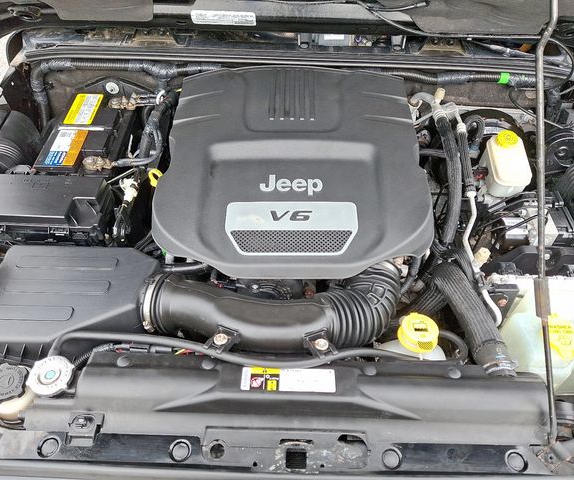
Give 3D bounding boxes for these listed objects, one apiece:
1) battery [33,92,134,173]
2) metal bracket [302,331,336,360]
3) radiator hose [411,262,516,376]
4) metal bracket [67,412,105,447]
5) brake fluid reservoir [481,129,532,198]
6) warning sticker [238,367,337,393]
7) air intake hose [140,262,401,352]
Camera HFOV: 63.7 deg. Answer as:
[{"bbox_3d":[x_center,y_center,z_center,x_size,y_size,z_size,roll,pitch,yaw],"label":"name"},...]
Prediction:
[{"bbox_3d":[-0.504,-0.223,1.246,0.174,0.190,0.312,1,50,0],"label":"battery"},{"bbox_3d":[0.057,0.179,0.788,0.050,0.022,0.046,1,50,0],"label":"metal bracket"},{"bbox_3d":[0.309,0.145,0.847,0.110,0.135,0.240,-6,51,-5],"label":"radiator hose"},{"bbox_3d":[-0.301,0.283,0.689,0.052,0.022,0.046,1,50,0],"label":"metal bracket"},{"bbox_3d":[0.515,-0.175,1.105,0.083,0.095,0.150,6,51,4],"label":"brake fluid reservoir"},{"bbox_3d":[0.001,0.215,0.714,0.151,0.002,0.038,1,50,0],"label":"warning sticker"},{"bbox_3d":[-0.026,0.111,0.861,0.460,0.120,0.165,1,50,0],"label":"air intake hose"}]

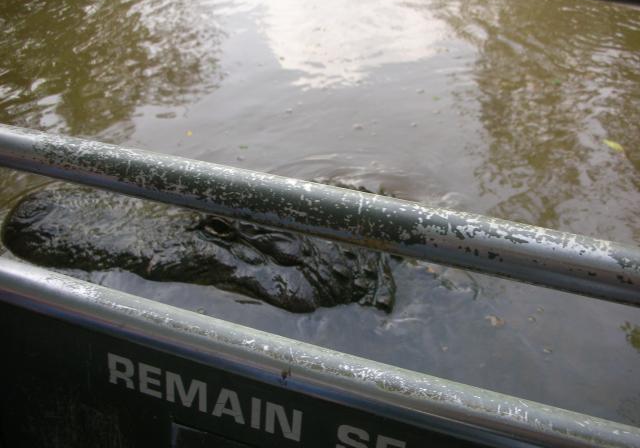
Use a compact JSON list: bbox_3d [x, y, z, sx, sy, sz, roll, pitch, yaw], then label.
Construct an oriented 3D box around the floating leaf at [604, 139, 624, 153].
[{"bbox_3d":[0.892,-0.241,1.965,0.042,0.010,0.091,-5,30,-19],"label":"floating leaf"}]

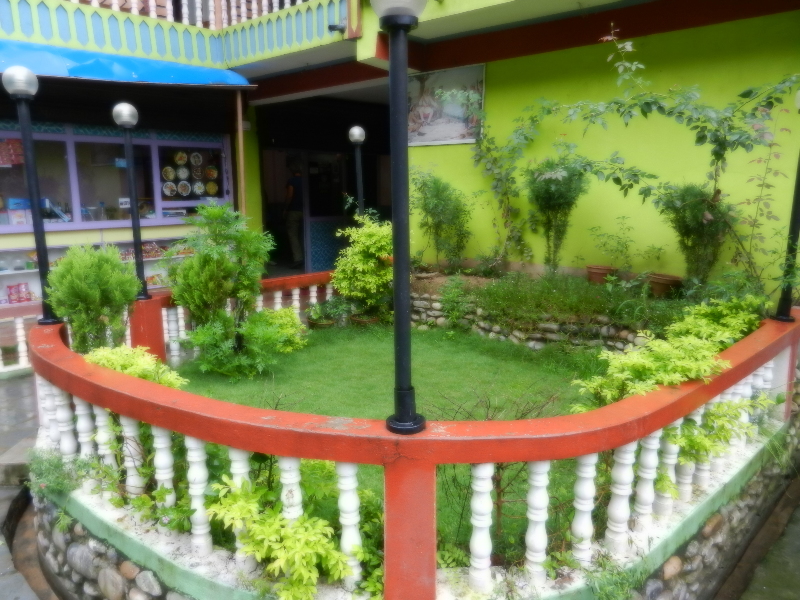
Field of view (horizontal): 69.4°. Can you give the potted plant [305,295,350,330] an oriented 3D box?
[{"bbox_3d":[-0.709,0.127,5.650,0.446,0.311,0.446,-2,11,-7],"label":"potted plant"}]

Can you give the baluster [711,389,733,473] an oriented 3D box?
[{"bbox_3d":[1.460,0.557,2.625,0.077,0.445,0.077,6,12,30],"label":"baluster"}]

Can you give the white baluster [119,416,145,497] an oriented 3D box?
[{"bbox_3d":[-1.039,0.656,2.270,0.072,0.449,0.072,-6,13,-26],"label":"white baluster"}]

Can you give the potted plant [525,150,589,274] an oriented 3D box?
[{"bbox_3d":[1.761,-0.973,6.500,0.695,1.361,0.695,2,12,15],"label":"potted plant"}]

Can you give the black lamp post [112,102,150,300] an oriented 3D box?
[{"bbox_3d":[-2.092,-0.758,4.556,0.200,1.520,0.200,-6,12,-24],"label":"black lamp post"}]

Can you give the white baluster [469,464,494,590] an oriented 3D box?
[{"bbox_3d":[0.277,0.747,1.961,0.082,0.484,0.082,0,10,0],"label":"white baluster"}]

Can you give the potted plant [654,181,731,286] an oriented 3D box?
[{"bbox_3d":[2.946,-0.647,5.800,0.662,1.026,0.662,5,13,26],"label":"potted plant"}]

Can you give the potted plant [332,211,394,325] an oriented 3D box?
[{"bbox_3d":[-0.328,-0.283,5.495,0.668,1.058,0.630,-1,10,-3],"label":"potted plant"}]

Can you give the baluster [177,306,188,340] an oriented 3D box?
[{"bbox_3d":[-2.193,0.174,5.807,0.077,0.445,0.077,-4,11,-21],"label":"baluster"}]

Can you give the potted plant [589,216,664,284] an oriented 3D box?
[{"bbox_3d":[2.198,-0.482,5.631,0.693,0.662,0.462,5,12,26],"label":"potted plant"}]

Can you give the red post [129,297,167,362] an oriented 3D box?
[{"bbox_3d":[-1.966,0.240,4.500,0.170,0.540,0.170,5,13,26],"label":"red post"}]

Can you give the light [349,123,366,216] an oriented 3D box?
[{"bbox_3d":[-0.423,-1.134,6.289,0.185,1.485,0.185,0,10,0],"label":"light"}]

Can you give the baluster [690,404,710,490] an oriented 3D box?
[{"bbox_3d":[1.369,0.615,2.585,0.082,0.473,0.082,0,10,0],"label":"baluster"}]

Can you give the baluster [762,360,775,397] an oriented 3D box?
[{"bbox_3d":[1.988,0.460,3.130,0.077,0.445,0.077,6,12,33],"label":"baluster"}]

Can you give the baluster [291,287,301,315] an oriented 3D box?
[{"bbox_3d":[-1.003,0.090,5.565,0.082,0.484,0.082,0,10,0],"label":"baluster"}]

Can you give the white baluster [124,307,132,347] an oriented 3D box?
[{"bbox_3d":[-2.059,0.315,4.401,0.082,0.484,0.082,0,10,0],"label":"white baluster"}]

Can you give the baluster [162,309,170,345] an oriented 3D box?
[{"bbox_3d":[-2.313,0.198,5.682,0.077,0.445,0.077,-5,11,-22],"label":"baluster"}]

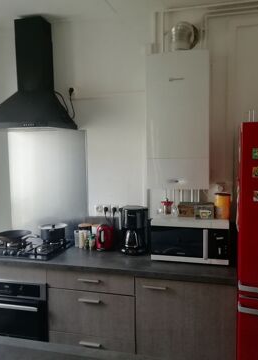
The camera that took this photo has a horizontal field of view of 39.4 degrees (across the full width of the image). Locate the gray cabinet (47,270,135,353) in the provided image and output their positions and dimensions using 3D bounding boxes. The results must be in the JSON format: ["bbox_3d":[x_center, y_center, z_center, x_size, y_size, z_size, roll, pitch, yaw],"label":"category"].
[{"bbox_3d":[-0.169,0.921,2.568,0.600,0.755,0.570,1,5,16],"label":"gray cabinet"}]

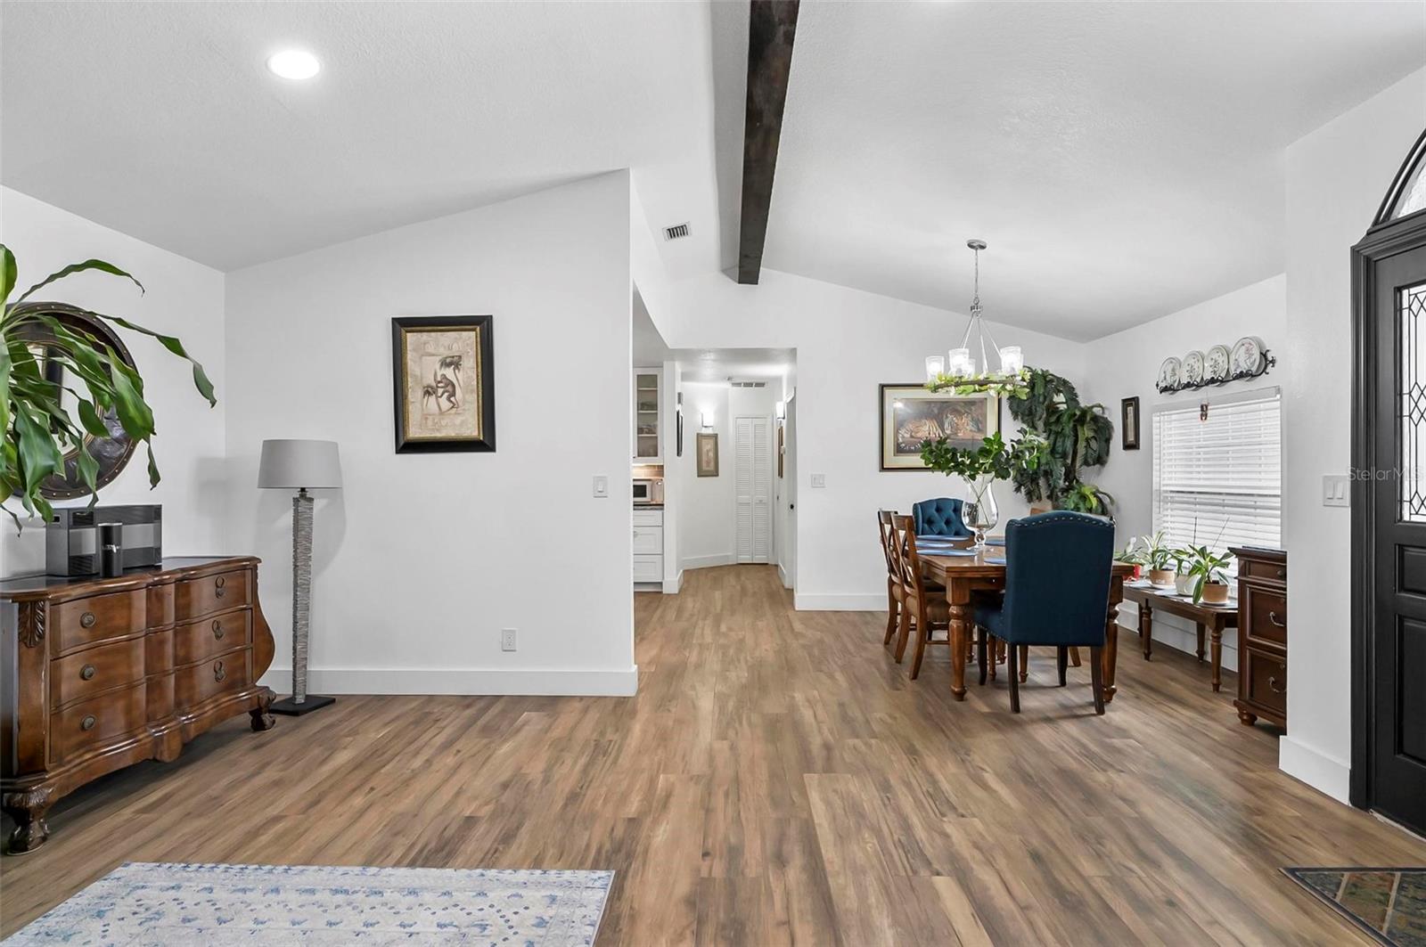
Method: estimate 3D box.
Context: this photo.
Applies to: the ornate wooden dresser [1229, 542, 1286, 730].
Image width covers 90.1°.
[{"bbox_3d":[2.948,0.818,3.319,0.582,0.874,0.632,0,0,-2],"label":"ornate wooden dresser"}]

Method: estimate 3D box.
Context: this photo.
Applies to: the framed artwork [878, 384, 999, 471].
[{"bbox_3d":[2.076,-0.421,6.506,1.114,0.803,0.040,0,0,1],"label":"framed artwork"}]

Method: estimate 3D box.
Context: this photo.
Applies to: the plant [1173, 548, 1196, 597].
[{"bbox_3d":[3.037,0.631,4.550,0.210,0.310,0.210,0,0,0],"label":"plant"}]

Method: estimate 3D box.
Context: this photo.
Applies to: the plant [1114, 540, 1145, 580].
[{"bbox_3d":[3.060,0.635,5.190,0.270,0.300,0.270,0,0,0],"label":"plant"}]

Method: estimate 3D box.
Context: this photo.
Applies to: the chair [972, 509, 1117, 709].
[{"bbox_3d":[1.825,0.728,3.946,0.532,1.054,0.653,0,0,3],"label":"chair"}]

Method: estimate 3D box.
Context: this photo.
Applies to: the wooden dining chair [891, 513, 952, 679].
[{"bbox_3d":[1.475,0.766,4.575,0.570,1.000,0.470,0,0,0],"label":"wooden dining chair"}]

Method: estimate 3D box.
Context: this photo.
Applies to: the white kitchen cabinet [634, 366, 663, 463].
[{"bbox_3d":[-0.738,-0.643,7.992,0.382,1.064,0.331,0,0,1],"label":"white kitchen cabinet"}]

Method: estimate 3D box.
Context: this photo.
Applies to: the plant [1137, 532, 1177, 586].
[{"bbox_3d":[3.080,0.589,4.910,0.270,0.375,0.270,0,0,0],"label":"plant"}]

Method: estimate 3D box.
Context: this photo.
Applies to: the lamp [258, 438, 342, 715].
[{"bbox_3d":[-2.244,0.537,3.875,0.402,1.436,0.402,0,0,9],"label":"lamp"}]

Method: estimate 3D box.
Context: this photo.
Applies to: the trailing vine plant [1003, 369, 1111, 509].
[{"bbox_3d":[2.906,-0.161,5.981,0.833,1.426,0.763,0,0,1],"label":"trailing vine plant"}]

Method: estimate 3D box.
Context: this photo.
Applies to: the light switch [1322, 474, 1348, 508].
[{"bbox_3d":[2.443,0.070,2.790,0.010,0.119,0.117,0,0,0],"label":"light switch"}]

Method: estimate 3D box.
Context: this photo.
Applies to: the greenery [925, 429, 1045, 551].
[{"bbox_3d":[1.800,0.118,4.770,0.770,0.775,0.620,0,0,0],"label":"greenery"}]

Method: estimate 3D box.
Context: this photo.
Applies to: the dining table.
[{"bbox_3d":[1.800,0.885,4.800,1.035,0.760,1.770,0,0,0],"label":"dining table"}]

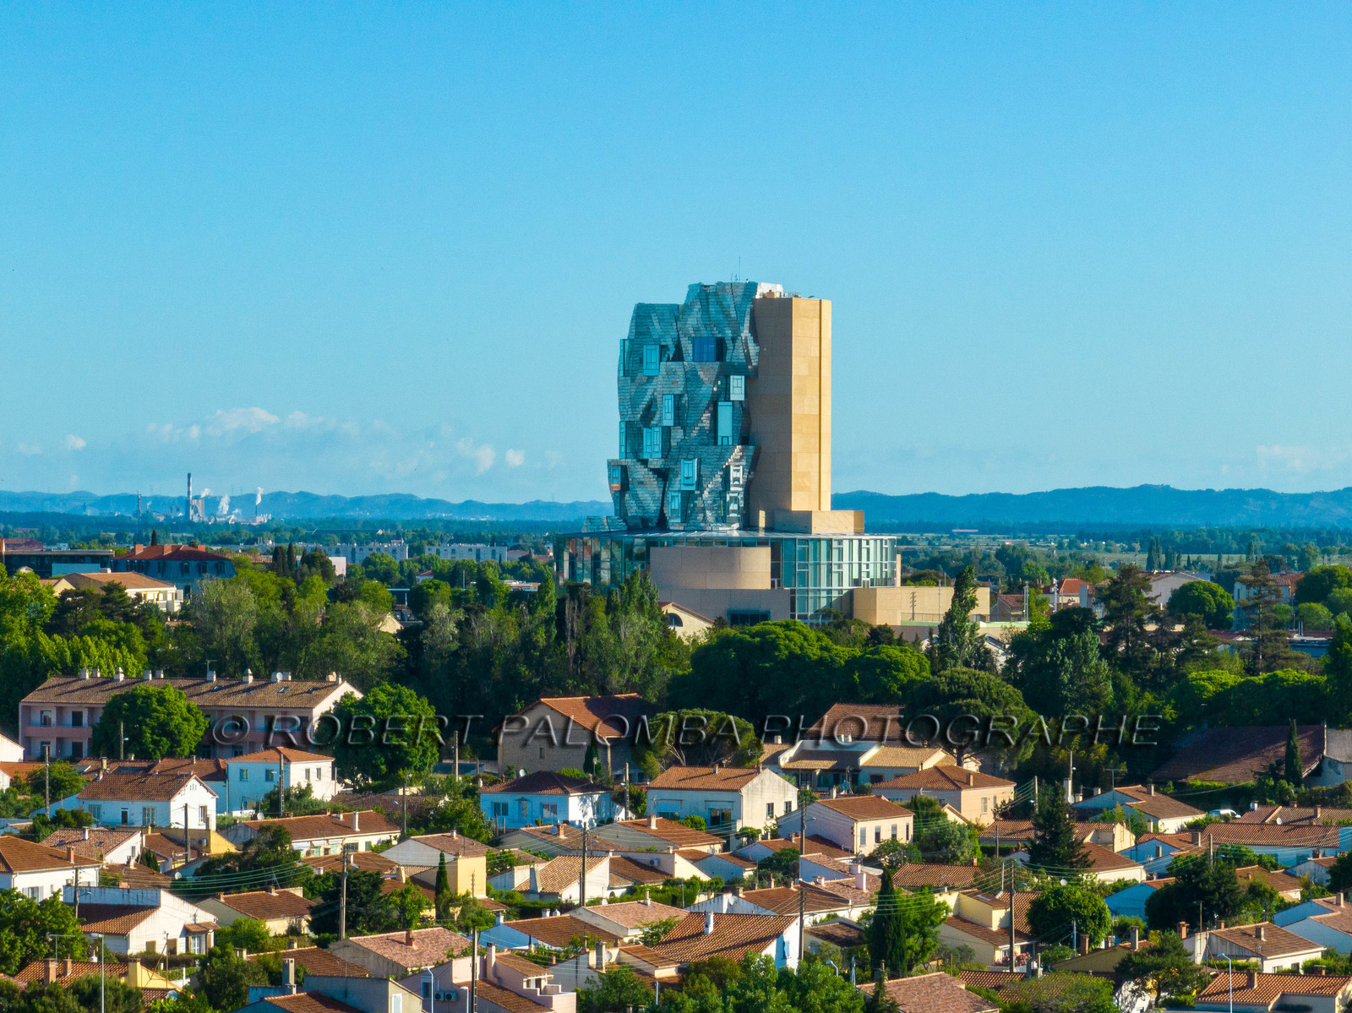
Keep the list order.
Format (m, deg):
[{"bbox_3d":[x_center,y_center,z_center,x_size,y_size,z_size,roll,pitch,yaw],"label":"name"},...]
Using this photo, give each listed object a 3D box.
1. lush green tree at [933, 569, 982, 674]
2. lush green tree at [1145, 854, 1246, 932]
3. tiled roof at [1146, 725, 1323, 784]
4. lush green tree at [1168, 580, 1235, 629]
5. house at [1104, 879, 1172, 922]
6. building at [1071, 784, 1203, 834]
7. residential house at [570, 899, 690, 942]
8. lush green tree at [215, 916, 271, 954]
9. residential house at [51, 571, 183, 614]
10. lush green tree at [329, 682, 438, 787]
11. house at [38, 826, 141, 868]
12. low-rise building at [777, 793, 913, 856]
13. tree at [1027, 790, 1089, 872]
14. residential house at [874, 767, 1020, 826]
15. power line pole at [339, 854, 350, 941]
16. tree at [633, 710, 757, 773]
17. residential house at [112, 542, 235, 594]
[{"bbox_3d":[38.279,15.999,850.000,6.400,16.000,6.400,0,0,0],"label":"lush green tree"},{"bbox_3d":[38.815,29.086,470.002,7.400,6.200,6.500,0,0,0],"label":"lush green tree"},{"bbox_3d":[54.100,23.300,592.000,16.000,4.600,12.000,0,0,15],"label":"tiled roof"},{"bbox_3d":[83.508,16.664,1000.004,10.600,9.800,10.000,0,0,0],"label":"lush green tree"},{"bbox_3d":[35.794,28.726,451.823,6.600,4.000,9.500,0,0,26],"label":"house"},{"bbox_3d":[41.440,28.286,574.033,10.400,5.000,10.400,0,0,28],"label":"building"},{"bbox_3d":[-3.853,28.710,423.267,7.000,4.000,10.500,0,0,27],"label":"residential house"},{"bbox_3d":[-28.110,28.706,409.000,3.600,4.100,3.600,0,0,0],"label":"lush green tree"},{"bbox_3d":[-77.320,13.250,871.930,11.600,8.000,16.500,0,0,25],"label":"residential house"},{"bbox_3d":[-26.800,21.200,579.000,10.100,9.900,9.800,0,0,0],"label":"lush green tree"},{"bbox_3d":[-48.350,28.656,512.378,7.600,4.200,6.200,0,0,24],"label":"house"},{"bbox_3d":[15.032,28.405,561.923,7.800,4.750,11.600,0,0,26],"label":"low-rise building"},{"bbox_3d":[32.465,27.966,533.003,5.100,8.100,5.000,0,0,0],"label":"tree"},{"bbox_3d":[25.820,28.880,614.960,10.200,6.300,10.200,0,0,30],"label":"residential house"},{"bbox_3d":[-23.809,28.539,452.003,0.400,7.400,0.400,0,0,-30],"label":"power line pole"},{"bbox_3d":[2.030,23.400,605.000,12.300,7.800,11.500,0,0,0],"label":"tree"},{"bbox_3d":[-84.814,13.650,1062.269,16.000,14.500,20.000,0,0,-22],"label":"residential house"}]

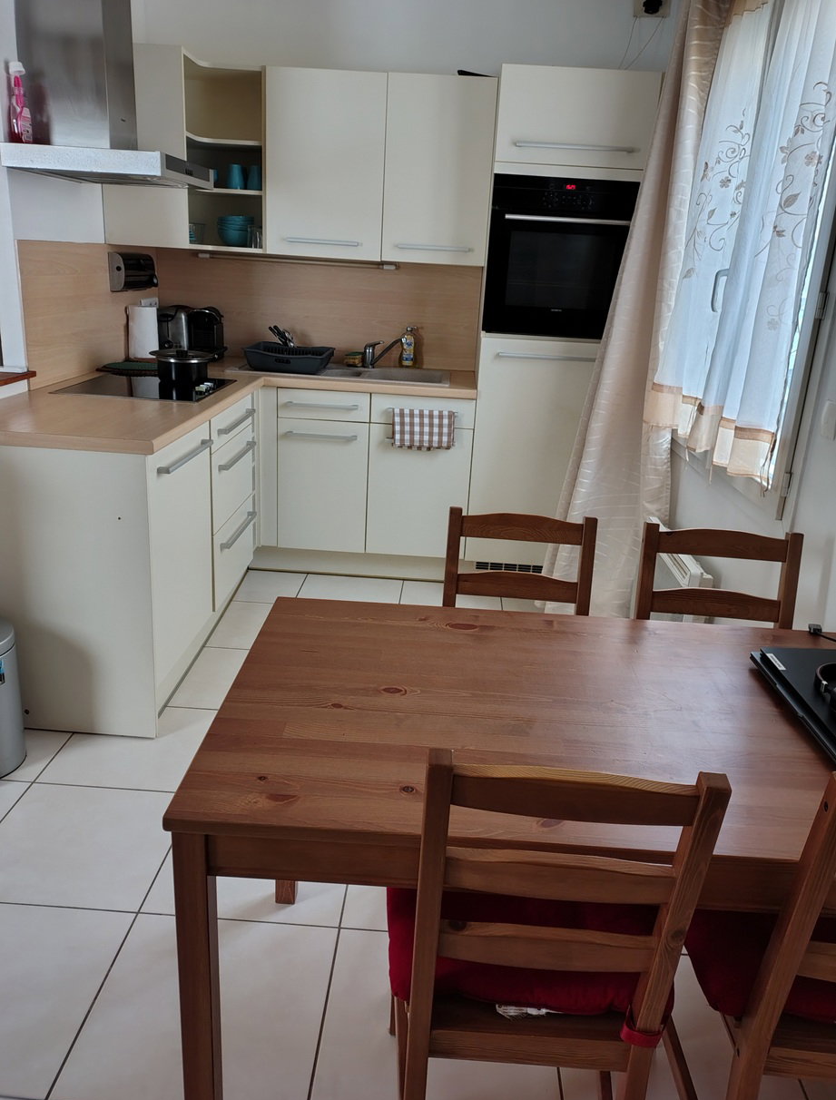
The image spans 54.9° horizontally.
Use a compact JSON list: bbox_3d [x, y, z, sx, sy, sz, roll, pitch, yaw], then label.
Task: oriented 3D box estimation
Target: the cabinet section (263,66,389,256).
[{"bbox_3d":[-0.386,-1.665,3.540,0.505,0.720,0.360,4,19,1],"label":"cabinet section"}]

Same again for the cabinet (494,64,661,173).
[{"bbox_3d":[0.620,-1.735,3.352,0.597,0.359,0.570,4,19,1],"label":"cabinet"}]

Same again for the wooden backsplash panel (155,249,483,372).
[{"bbox_3d":[-0.486,-1.174,3.941,1.561,0.507,0.020,4,19,1],"label":"wooden backsplash panel"}]

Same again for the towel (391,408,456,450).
[{"bbox_3d":[0.022,-0.518,3.462,0.269,0.174,0.050,4,19,1],"label":"towel"}]

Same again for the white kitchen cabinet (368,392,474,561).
[{"bbox_3d":[0.018,-0.409,3.839,0.449,0.729,0.570,4,19,1],"label":"white kitchen cabinet"}]

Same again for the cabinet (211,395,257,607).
[{"bbox_3d":[-1.010,-0.226,3.147,0.591,0.729,0.579,4,19,1],"label":"cabinet"}]

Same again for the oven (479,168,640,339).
[{"bbox_3d":[0.594,-1.260,3.504,0.595,0.601,0.555,4,19,1],"label":"oven"}]

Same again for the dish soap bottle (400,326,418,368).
[{"bbox_3d":[-0.051,-0.990,3.932,0.076,0.204,0.050,4,19,1],"label":"dish soap bottle"}]

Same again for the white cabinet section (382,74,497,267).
[{"bbox_3d":[0.089,-1.636,3.532,0.450,0.720,0.360,4,19,1],"label":"white cabinet section"}]

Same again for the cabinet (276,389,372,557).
[{"bbox_3d":[-0.410,-0.437,3.849,0.403,0.729,0.570,4,19,1],"label":"cabinet"}]

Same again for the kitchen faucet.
[{"bbox_3d":[-0.153,-0.944,3.871,0.230,0.153,0.055,12,21,24],"label":"kitchen faucet"}]

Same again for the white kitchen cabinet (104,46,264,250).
[{"bbox_3d":[-0.940,-1.671,3.455,0.606,0.720,0.621,4,19,1],"label":"white kitchen cabinet"}]

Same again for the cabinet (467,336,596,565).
[{"bbox_3d":[0.549,-0.497,3.784,0.597,0.989,0.570,4,19,1],"label":"cabinet"}]

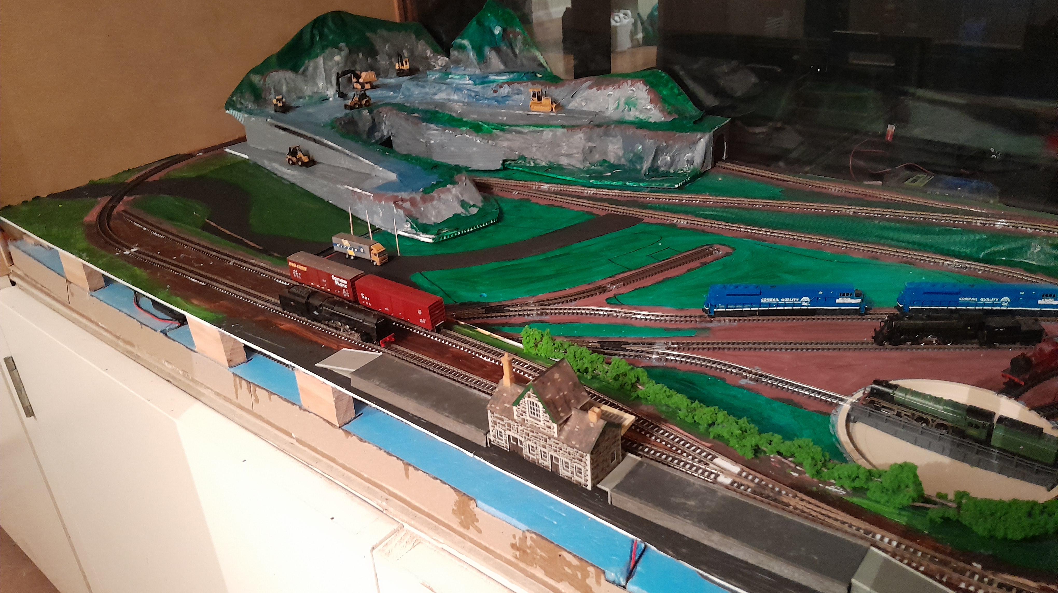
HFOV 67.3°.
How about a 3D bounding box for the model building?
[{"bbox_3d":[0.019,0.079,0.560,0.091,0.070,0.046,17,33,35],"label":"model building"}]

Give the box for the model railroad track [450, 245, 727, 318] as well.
[{"bbox_3d":[0.075,-0.013,0.813,0.319,0.005,0.045,-14,28,-20],"label":"model railroad track"}]

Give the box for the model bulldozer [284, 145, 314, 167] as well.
[{"bbox_3d":[-0.342,-0.211,1.188,0.042,0.027,0.018,8,26,31],"label":"model bulldozer"}]

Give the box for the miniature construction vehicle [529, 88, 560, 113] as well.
[{"bbox_3d":[0.027,-0.313,1.263,0.046,0.033,0.033,9,29,24],"label":"miniature construction vehicle"}]

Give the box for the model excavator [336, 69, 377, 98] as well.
[{"bbox_3d":[-0.319,-0.399,1.459,0.032,0.044,0.085,13,31,30],"label":"model excavator"}]

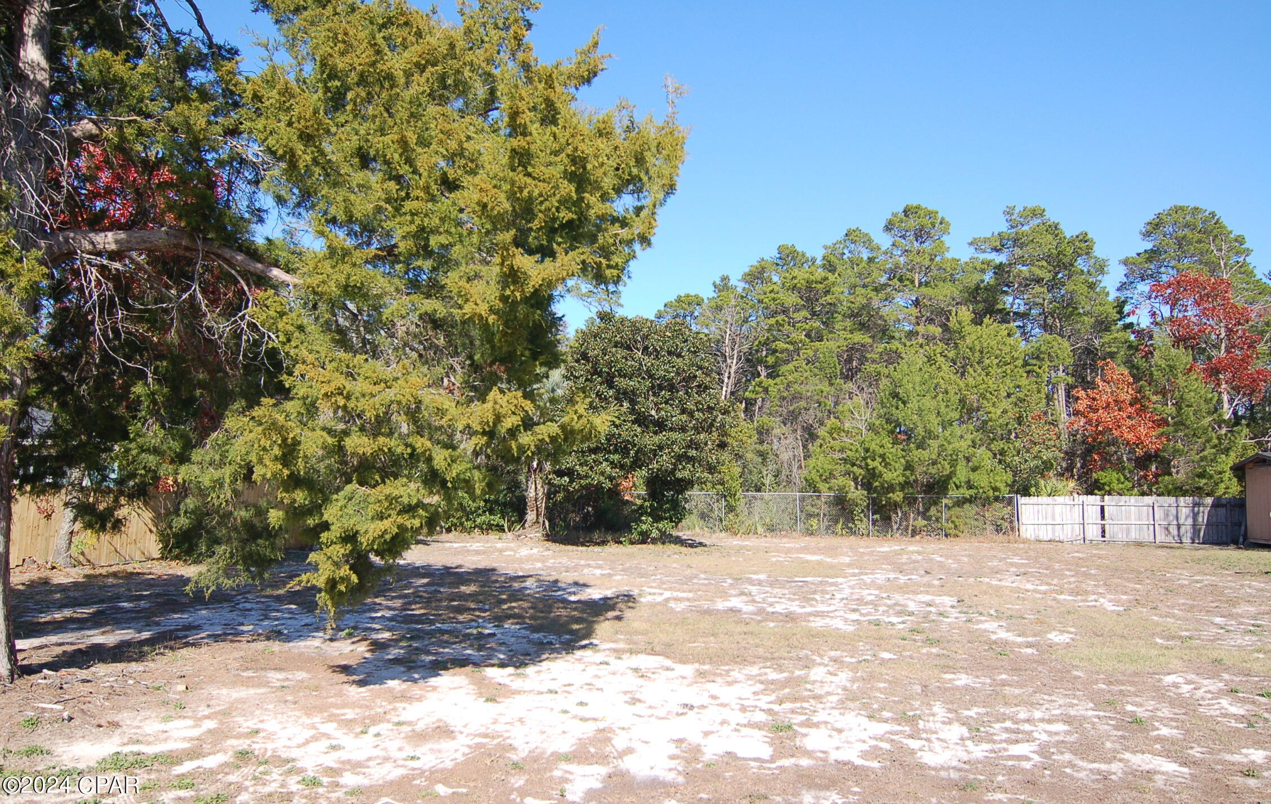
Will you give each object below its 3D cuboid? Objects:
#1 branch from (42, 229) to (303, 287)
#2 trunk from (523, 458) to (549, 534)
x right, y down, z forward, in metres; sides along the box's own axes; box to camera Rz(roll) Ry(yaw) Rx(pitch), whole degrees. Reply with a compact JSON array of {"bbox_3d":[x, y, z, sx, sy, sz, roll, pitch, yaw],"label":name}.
[{"bbox_3d":[-4.002,-1.253,8.500,2.200,0.470,0.320,0,-5,6],"label":"branch"},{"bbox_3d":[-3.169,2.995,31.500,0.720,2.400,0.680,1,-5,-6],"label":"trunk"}]

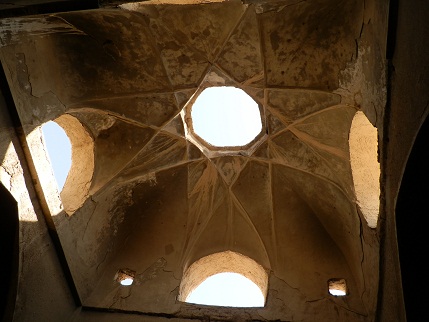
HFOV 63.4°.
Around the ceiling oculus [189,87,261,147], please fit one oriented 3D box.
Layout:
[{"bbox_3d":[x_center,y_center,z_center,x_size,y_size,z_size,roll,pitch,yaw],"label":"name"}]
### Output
[{"bbox_3d":[0.214,-0.697,5.785,1.085,0.186,1.085,-3,-69,11],"label":"ceiling oculus"}]

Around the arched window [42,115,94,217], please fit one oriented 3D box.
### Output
[{"bbox_3d":[-1.973,-0.050,4.556,0.372,1.008,1.163,-3,-69,11],"label":"arched window"}]

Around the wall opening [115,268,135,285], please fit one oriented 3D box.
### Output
[{"bbox_3d":[-1.270,1.767,5.060,0.279,0.304,0.217,-3,-69,11],"label":"wall opening"}]

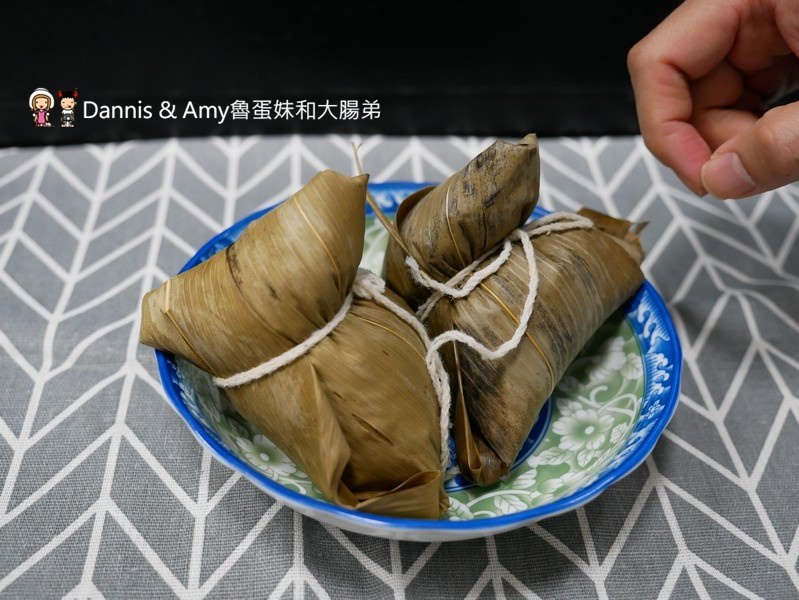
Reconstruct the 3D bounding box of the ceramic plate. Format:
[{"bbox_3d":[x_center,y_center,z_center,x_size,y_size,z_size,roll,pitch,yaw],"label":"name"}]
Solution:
[{"bbox_3d":[0.006,0.021,0.299,0.168,0.041,0.168,2,38,-2],"label":"ceramic plate"}]

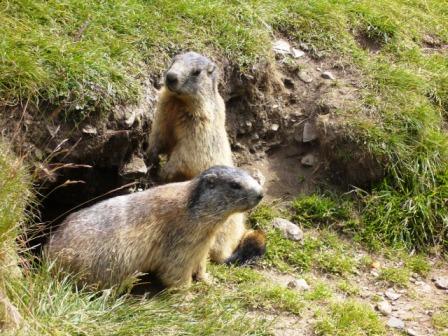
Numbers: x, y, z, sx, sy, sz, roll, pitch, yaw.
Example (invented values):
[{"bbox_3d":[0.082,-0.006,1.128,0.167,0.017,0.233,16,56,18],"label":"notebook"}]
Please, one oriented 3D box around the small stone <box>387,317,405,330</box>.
[{"bbox_3d":[0.353,0.320,2.800,0.037,0.022,0.030,0,20,0],"label":"small stone"}]

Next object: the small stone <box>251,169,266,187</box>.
[{"bbox_3d":[0.083,0.023,3.250,0.038,0.038,0.034,0,20,0],"label":"small stone"}]

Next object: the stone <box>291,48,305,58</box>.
[{"bbox_3d":[0.204,-0.313,3.720,0.034,0.020,0.029,0,20,0],"label":"stone"}]

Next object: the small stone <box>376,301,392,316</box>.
[{"bbox_3d":[0.321,0.280,2.710,0.028,0.023,0.027,0,20,0],"label":"small stone"}]

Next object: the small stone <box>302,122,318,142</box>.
[{"bbox_3d":[0.216,-0.089,3.400,0.038,0.044,0.032,0,20,0],"label":"small stone"}]

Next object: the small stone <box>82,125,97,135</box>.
[{"bbox_3d":[-0.317,-0.091,3.200,0.032,0.018,0.026,0,20,0],"label":"small stone"}]

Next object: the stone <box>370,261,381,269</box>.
[{"bbox_3d":[0.320,0.204,2.870,0.020,0.012,0.017,0,20,0],"label":"stone"}]

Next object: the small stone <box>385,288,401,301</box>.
[{"bbox_3d":[0.341,0.256,2.750,0.031,0.015,0.026,5,21,14],"label":"small stone"}]

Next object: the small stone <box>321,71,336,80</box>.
[{"bbox_3d":[0.281,-0.248,3.650,0.040,0.019,0.032,0,20,0],"label":"small stone"}]

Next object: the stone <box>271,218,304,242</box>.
[{"bbox_3d":[0.141,0.138,3.000,0.078,0.036,0.047,10,22,26],"label":"stone"}]

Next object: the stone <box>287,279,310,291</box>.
[{"bbox_3d":[0.153,0.241,2.800,0.046,0.018,0.030,0,20,0],"label":"stone"}]

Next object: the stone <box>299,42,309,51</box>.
[{"bbox_3d":[0.216,-0.331,3.700,0.027,0.018,0.023,0,20,0],"label":"stone"}]

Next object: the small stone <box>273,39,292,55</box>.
[{"bbox_3d":[0.158,-0.329,3.680,0.052,0.032,0.044,0,20,0],"label":"small stone"}]

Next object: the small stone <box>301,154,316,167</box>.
[{"bbox_3d":[0.210,-0.019,3.370,0.038,0.026,0.032,0,20,0],"label":"small stone"}]

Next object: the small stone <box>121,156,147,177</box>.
[{"bbox_3d":[-0.216,-0.004,3.250,0.060,0.040,0.048,0,20,0],"label":"small stone"}]

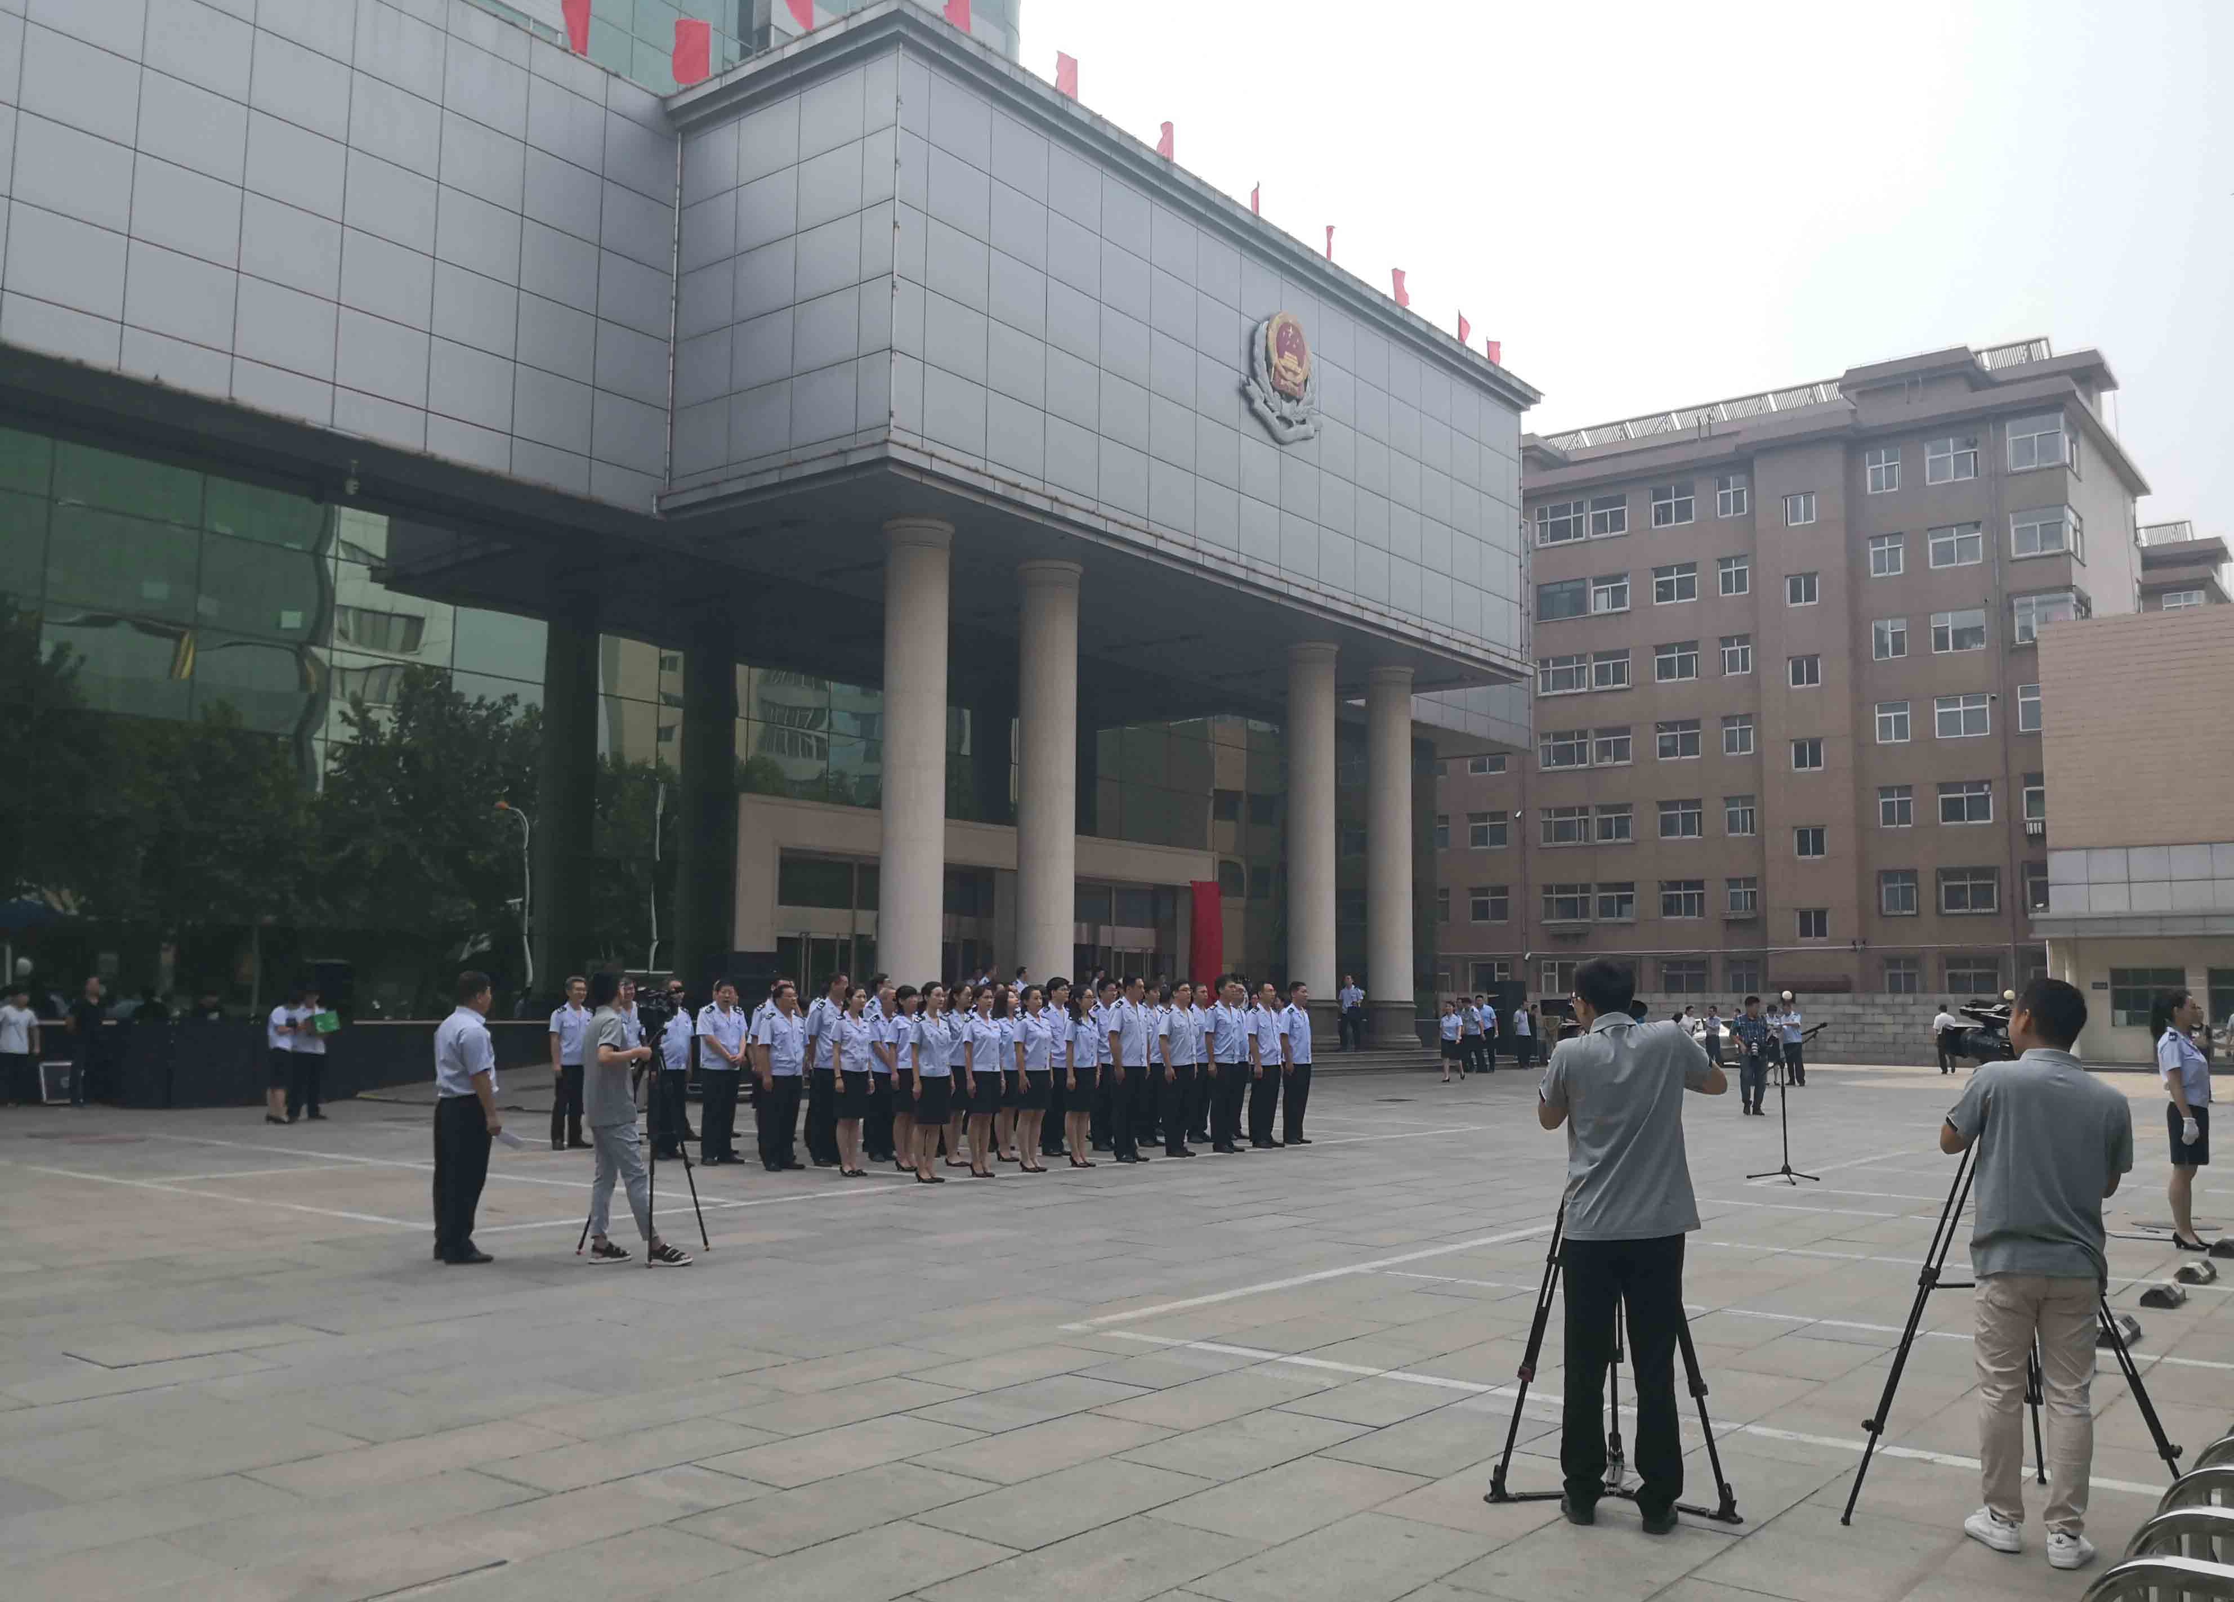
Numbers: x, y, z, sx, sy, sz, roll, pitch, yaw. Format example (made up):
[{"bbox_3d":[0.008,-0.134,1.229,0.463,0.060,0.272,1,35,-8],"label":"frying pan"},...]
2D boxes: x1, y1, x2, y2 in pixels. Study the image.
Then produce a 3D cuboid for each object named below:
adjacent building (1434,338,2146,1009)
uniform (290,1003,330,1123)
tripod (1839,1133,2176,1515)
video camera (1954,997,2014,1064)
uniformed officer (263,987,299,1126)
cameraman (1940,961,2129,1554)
[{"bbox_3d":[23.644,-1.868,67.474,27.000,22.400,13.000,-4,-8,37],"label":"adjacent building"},{"bbox_3d":[-9.810,3.164,21.200,0.380,1.450,0.500,-5,-8,41],"label":"uniform"},{"bbox_3d":[2.887,1.578,5.526,0.980,1.360,0.920,5,-8,-37],"label":"tripod"},{"bbox_3d":[2.863,0.749,5.600,0.190,0.260,0.400,4,-7,-28],"label":"video camera"},{"bbox_3d":[-10.123,3.096,21.100,0.420,1.640,0.440,2,-7,-12],"label":"uniformed officer"},{"bbox_3d":[2.741,1.354,5.290,0.550,1.710,0.420,0,-6,0],"label":"cameraman"}]

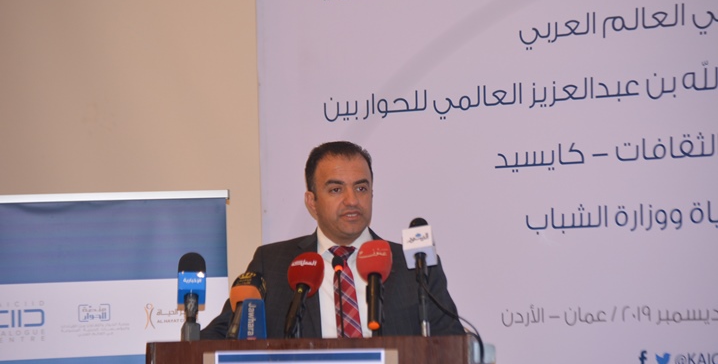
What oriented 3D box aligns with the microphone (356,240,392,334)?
[{"bbox_3d":[0.036,0.243,6.600,0.085,0.245,0.085,0,-38,0],"label":"microphone"}]

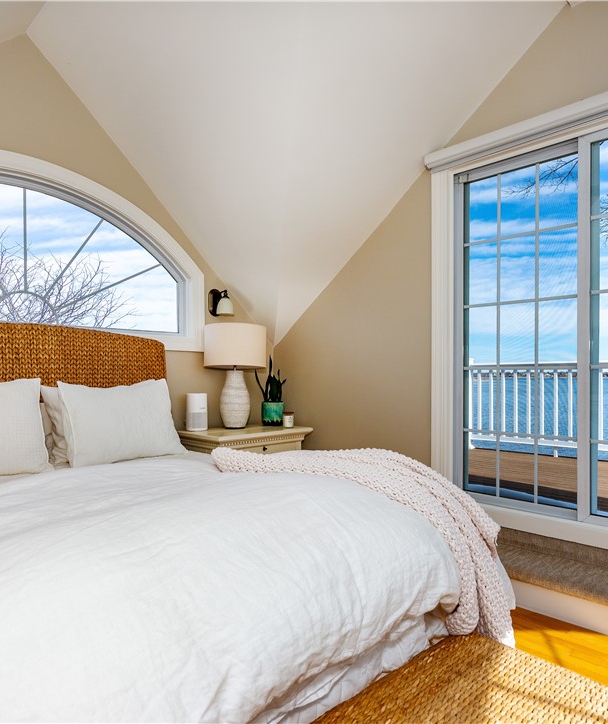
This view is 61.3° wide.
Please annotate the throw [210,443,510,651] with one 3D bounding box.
[{"bbox_3d":[0.126,0.659,1.933,1.128,0.614,0.644,-2,-2,45],"label":"throw"}]

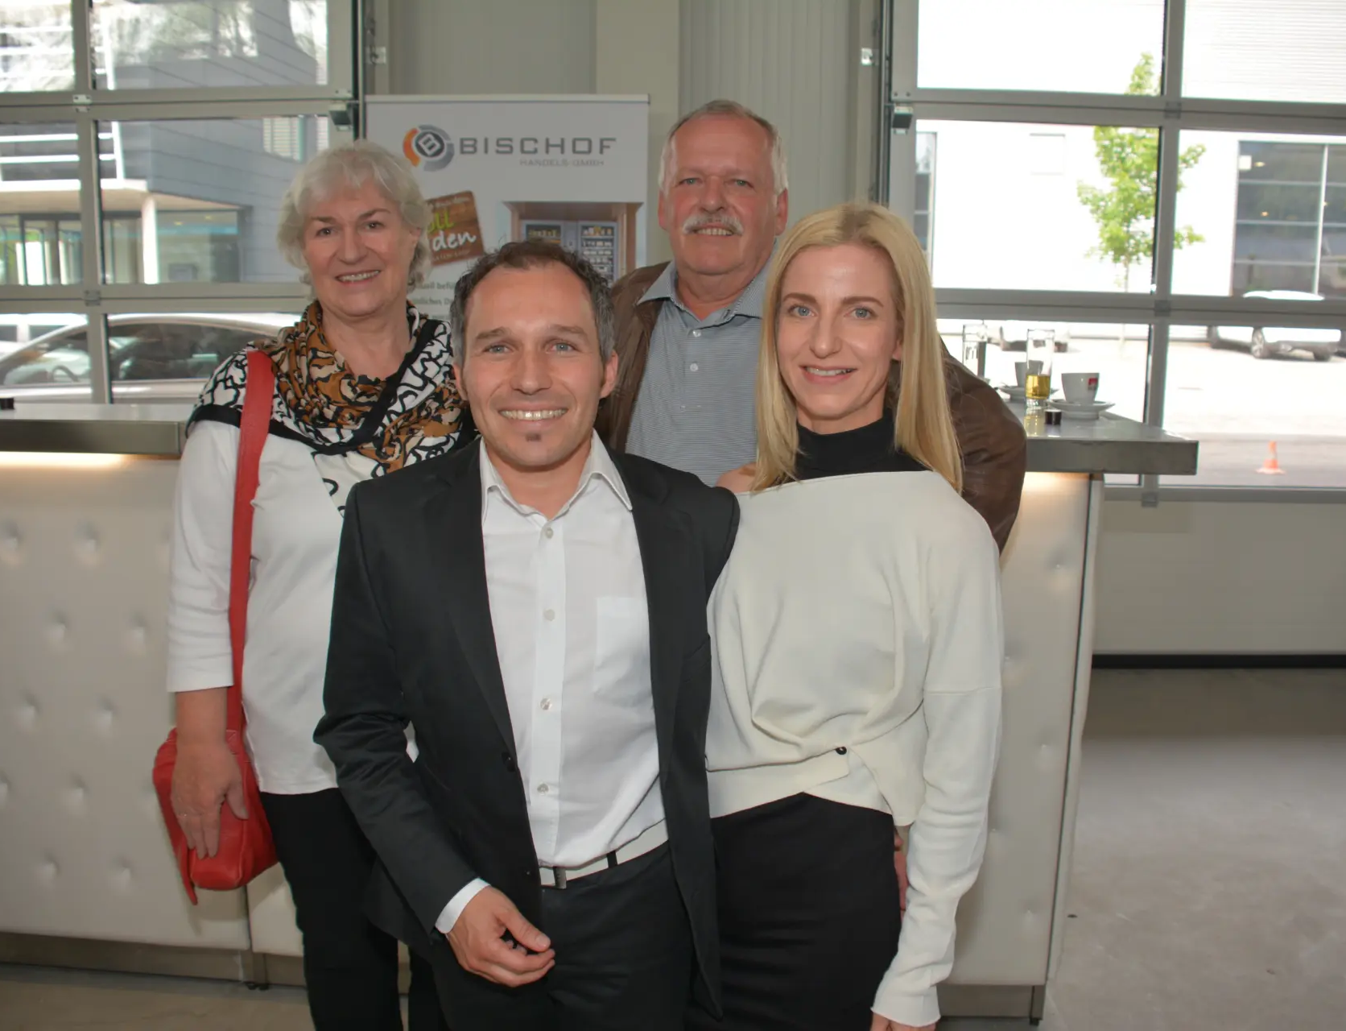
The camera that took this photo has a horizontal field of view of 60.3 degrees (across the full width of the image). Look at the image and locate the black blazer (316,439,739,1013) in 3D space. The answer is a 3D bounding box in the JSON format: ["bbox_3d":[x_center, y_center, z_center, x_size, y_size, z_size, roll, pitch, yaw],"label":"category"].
[{"bbox_3d":[-0.159,0.262,1.408,0.510,0.710,0.310,-1,10,-11],"label":"black blazer"}]

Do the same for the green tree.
[{"bbox_3d":[10.397,-6.988,26.171,2.900,6.600,2.900,1,10,0],"label":"green tree"}]

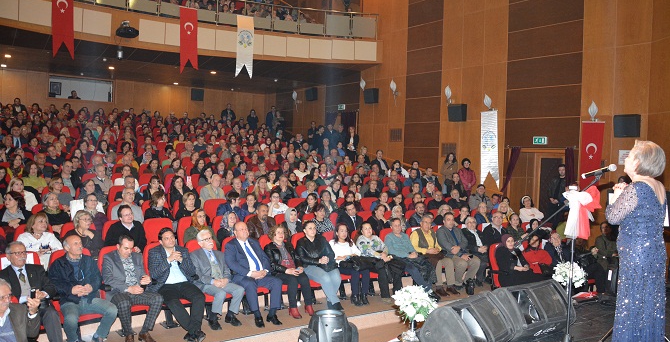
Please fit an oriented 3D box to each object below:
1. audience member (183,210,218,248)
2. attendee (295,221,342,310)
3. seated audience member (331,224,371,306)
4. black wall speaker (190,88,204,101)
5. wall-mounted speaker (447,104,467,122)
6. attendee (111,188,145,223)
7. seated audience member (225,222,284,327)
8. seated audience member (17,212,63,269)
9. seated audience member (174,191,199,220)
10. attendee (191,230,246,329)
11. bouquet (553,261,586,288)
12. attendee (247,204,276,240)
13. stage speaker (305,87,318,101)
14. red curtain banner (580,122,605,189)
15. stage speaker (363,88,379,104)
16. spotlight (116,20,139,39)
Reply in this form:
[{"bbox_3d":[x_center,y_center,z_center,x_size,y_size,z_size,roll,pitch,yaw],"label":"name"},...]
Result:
[{"bbox_3d":[-1.892,1.182,7.418,0.550,1.200,0.800,-1,3,-41],"label":"audience member"},{"bbox_3d":[-0.273,1.422,7.702,0.540,1.250,0.820,0,2,-40],"label":"attendee"},{"bbox_3d":[0.239,1.412,7.750,0.520,1.190,0.850,0,3,-27],"label":"seated audience member"},{"bbox_3d":[-4.836,-2.675,17.700,0.400,0.450,0.260,-1,3,-40],"label":"black wall speaker"},{"bbox_3d":[3.083,-1.444,12.609,0.260,0.450,0.400,-1,3,-40],"label":"wall-mounted speaker"},{"bbox_3d":[-3.335,0.895,8.150,0.560,1.240,0.820,0,3,-30],"label":"attendee"},{"bbox_3d":[-1.122,1.354,6.779,0.600,1.280,0.850,-1,3,-41],"label":"seated audience member"},{"bbox_3d":[-3.647,1.144,6.274,0.580,1.200,0.820,-1,3,-44],"label":"seated audience member"},{"bbox_3d":[-2.292,0.965,8.228,0.550,1.200,0.800,-1,3,-41],"label":"seated audience member"},{"bbox_3d":[-1.676,1.440,6.833,0.560,1.230,0.820,0,2,-38],"label":"attendee"},{"bbox_3d":[2.588,1.140,5.530,0.370,0.310,0.370,1,2,0],"label":"bouquet"},{"bbox_3d":[-1.123,1.186,8.027,0.560,1.270,0.800,1,2,-29],"label":"attendee"},{"bbox_3d":[-0.777,-2.574,16.900,0.300,0.430,0.400,-1,3,-40],"label":"stage speaker"},{"bbox_3d":[5.450,-0.128,10.696,0.040,1.850,0.480,0,2,-41],"label":"red curtain banner"},{"bbox_3d":[1.122,-2.297,15.443,0.280,0.460,0.440,0,2,-41],"label":"stage speaker"},{"bbox_3d":[-5.253,-3.575,12.714,0.520,0.430,0.450,1,2,-28],"label":"spotlight"}]

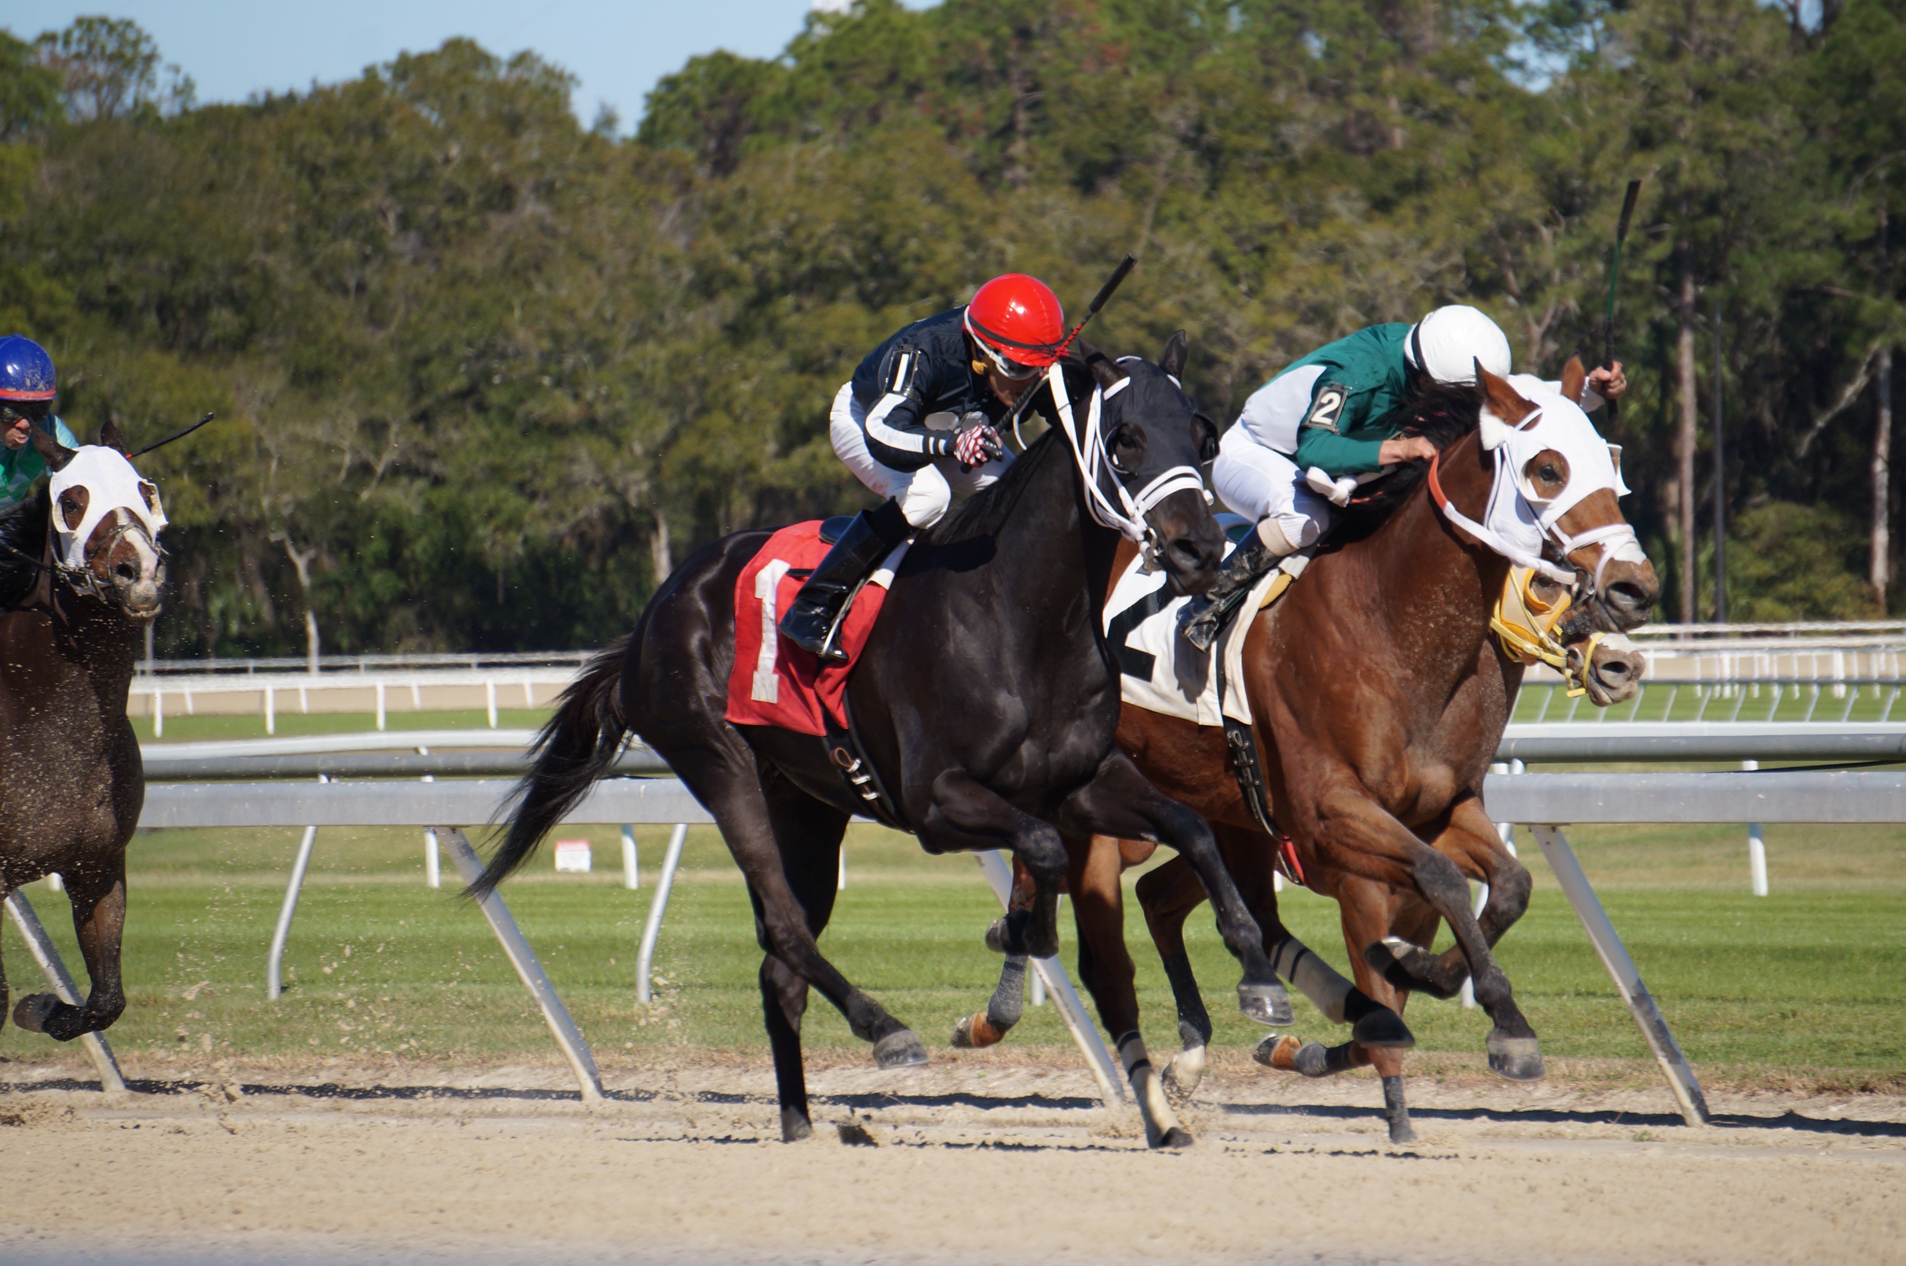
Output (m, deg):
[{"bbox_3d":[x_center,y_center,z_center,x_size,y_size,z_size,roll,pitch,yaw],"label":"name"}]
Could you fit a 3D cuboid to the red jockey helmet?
[{"bbox_3d":[0.158,-0.788,39.100,0.230,0.190,0.280,-1,24,-40],"label":"red jockey helmet"}]

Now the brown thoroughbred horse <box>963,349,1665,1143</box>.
[{"bbox_3d":[0.897,0.312,39.600,0.620,2.020,2.500,-1,0,-40],"label":"brown thoroughbred horse"}]

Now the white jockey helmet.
[{"bbox_3d":[1.293,-0.739,39.100,0.230,0.280,0.190,-1,-42,-40],"label":"white jockey helmet"}]

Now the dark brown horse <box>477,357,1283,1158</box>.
[{"bbox_3d":[-0.183,0.285,39.500,0.620,2.070,2.650,-1,0,-40],"label":"dark brown horse"}]

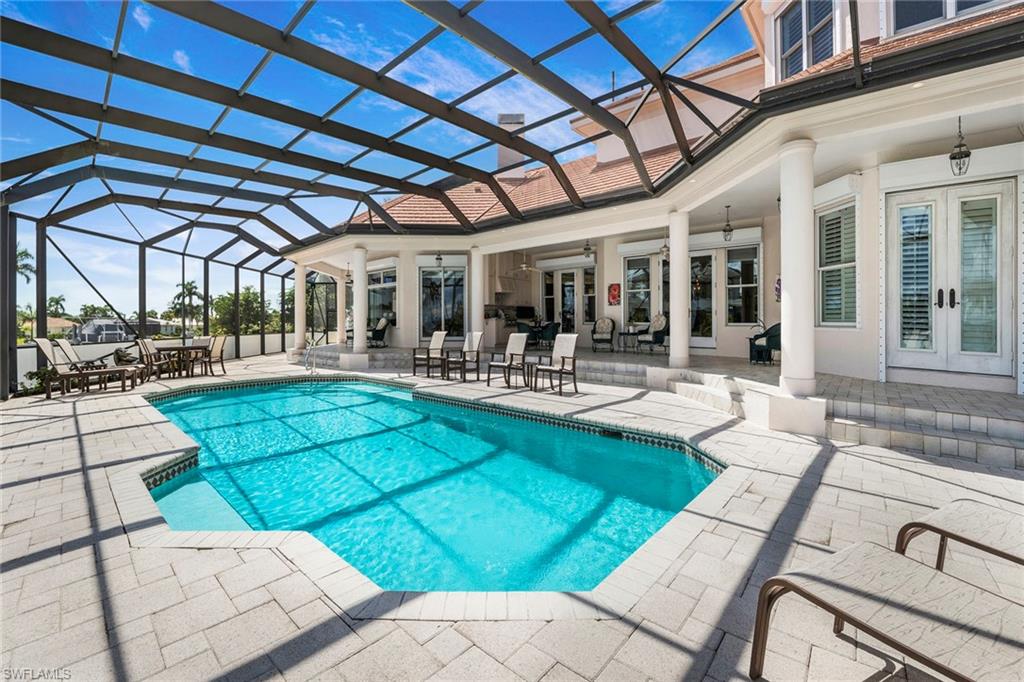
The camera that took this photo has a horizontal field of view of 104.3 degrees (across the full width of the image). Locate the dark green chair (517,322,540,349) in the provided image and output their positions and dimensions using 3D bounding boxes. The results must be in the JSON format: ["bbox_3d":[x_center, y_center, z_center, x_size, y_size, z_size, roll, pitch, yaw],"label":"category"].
[{"bbox_3d":[0.500,-0.157,13.000,0.650,0.870,0.650,1,2,41],"label":"dark green chair"}]

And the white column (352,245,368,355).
[{"bbox_3d":[-4.265,-1.110,11.200,0.360,2.940,0.360,0,1,0],"label":"white column"}]

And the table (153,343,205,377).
[{"bbox_3d":[-8.280,0.520,10.000,1.020,0.720,1.150,-1,2,-30],"label":"table"}]

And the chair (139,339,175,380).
[{"bbox_3d":[-8.330,0.437,9.400,0.650,0.940,0.580,-1,2,-31],"label":"chair"}]

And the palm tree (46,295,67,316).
[{"bbox_3d":[-68.700,-3.900,60.000,3.000,6.500,3.000,2,3,41],"label":"palm tree"}]

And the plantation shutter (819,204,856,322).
[{"bbox_3d":[5.220,-1.210,6.380,0.070,1.750,0.650,0,3,-5],"label":"plantation shutter"}]

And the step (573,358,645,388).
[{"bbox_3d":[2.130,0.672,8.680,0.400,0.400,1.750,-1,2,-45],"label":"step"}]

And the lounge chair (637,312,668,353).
[{"bbox_3d":[3.970,-0.176,11.300,0.820,1.040,0.720,0,1,-23],"label":"lounge chair"}]

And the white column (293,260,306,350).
[{"bbox_3d":[-7.170,-1.190,13.500,0.360,2.940,0.360,0,1,0],"label":"white column"}]

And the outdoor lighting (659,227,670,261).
[{"bbox_3d":[3.550,-2.280,9.200,0.240,0.820,0.240,0,3,0],"label":"outdoor lighting"}]

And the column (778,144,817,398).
[{"bbox_3d":[3.400,-0.833,4.730,0.370,2.940,0.370,0,1,0],"label":"column"}]

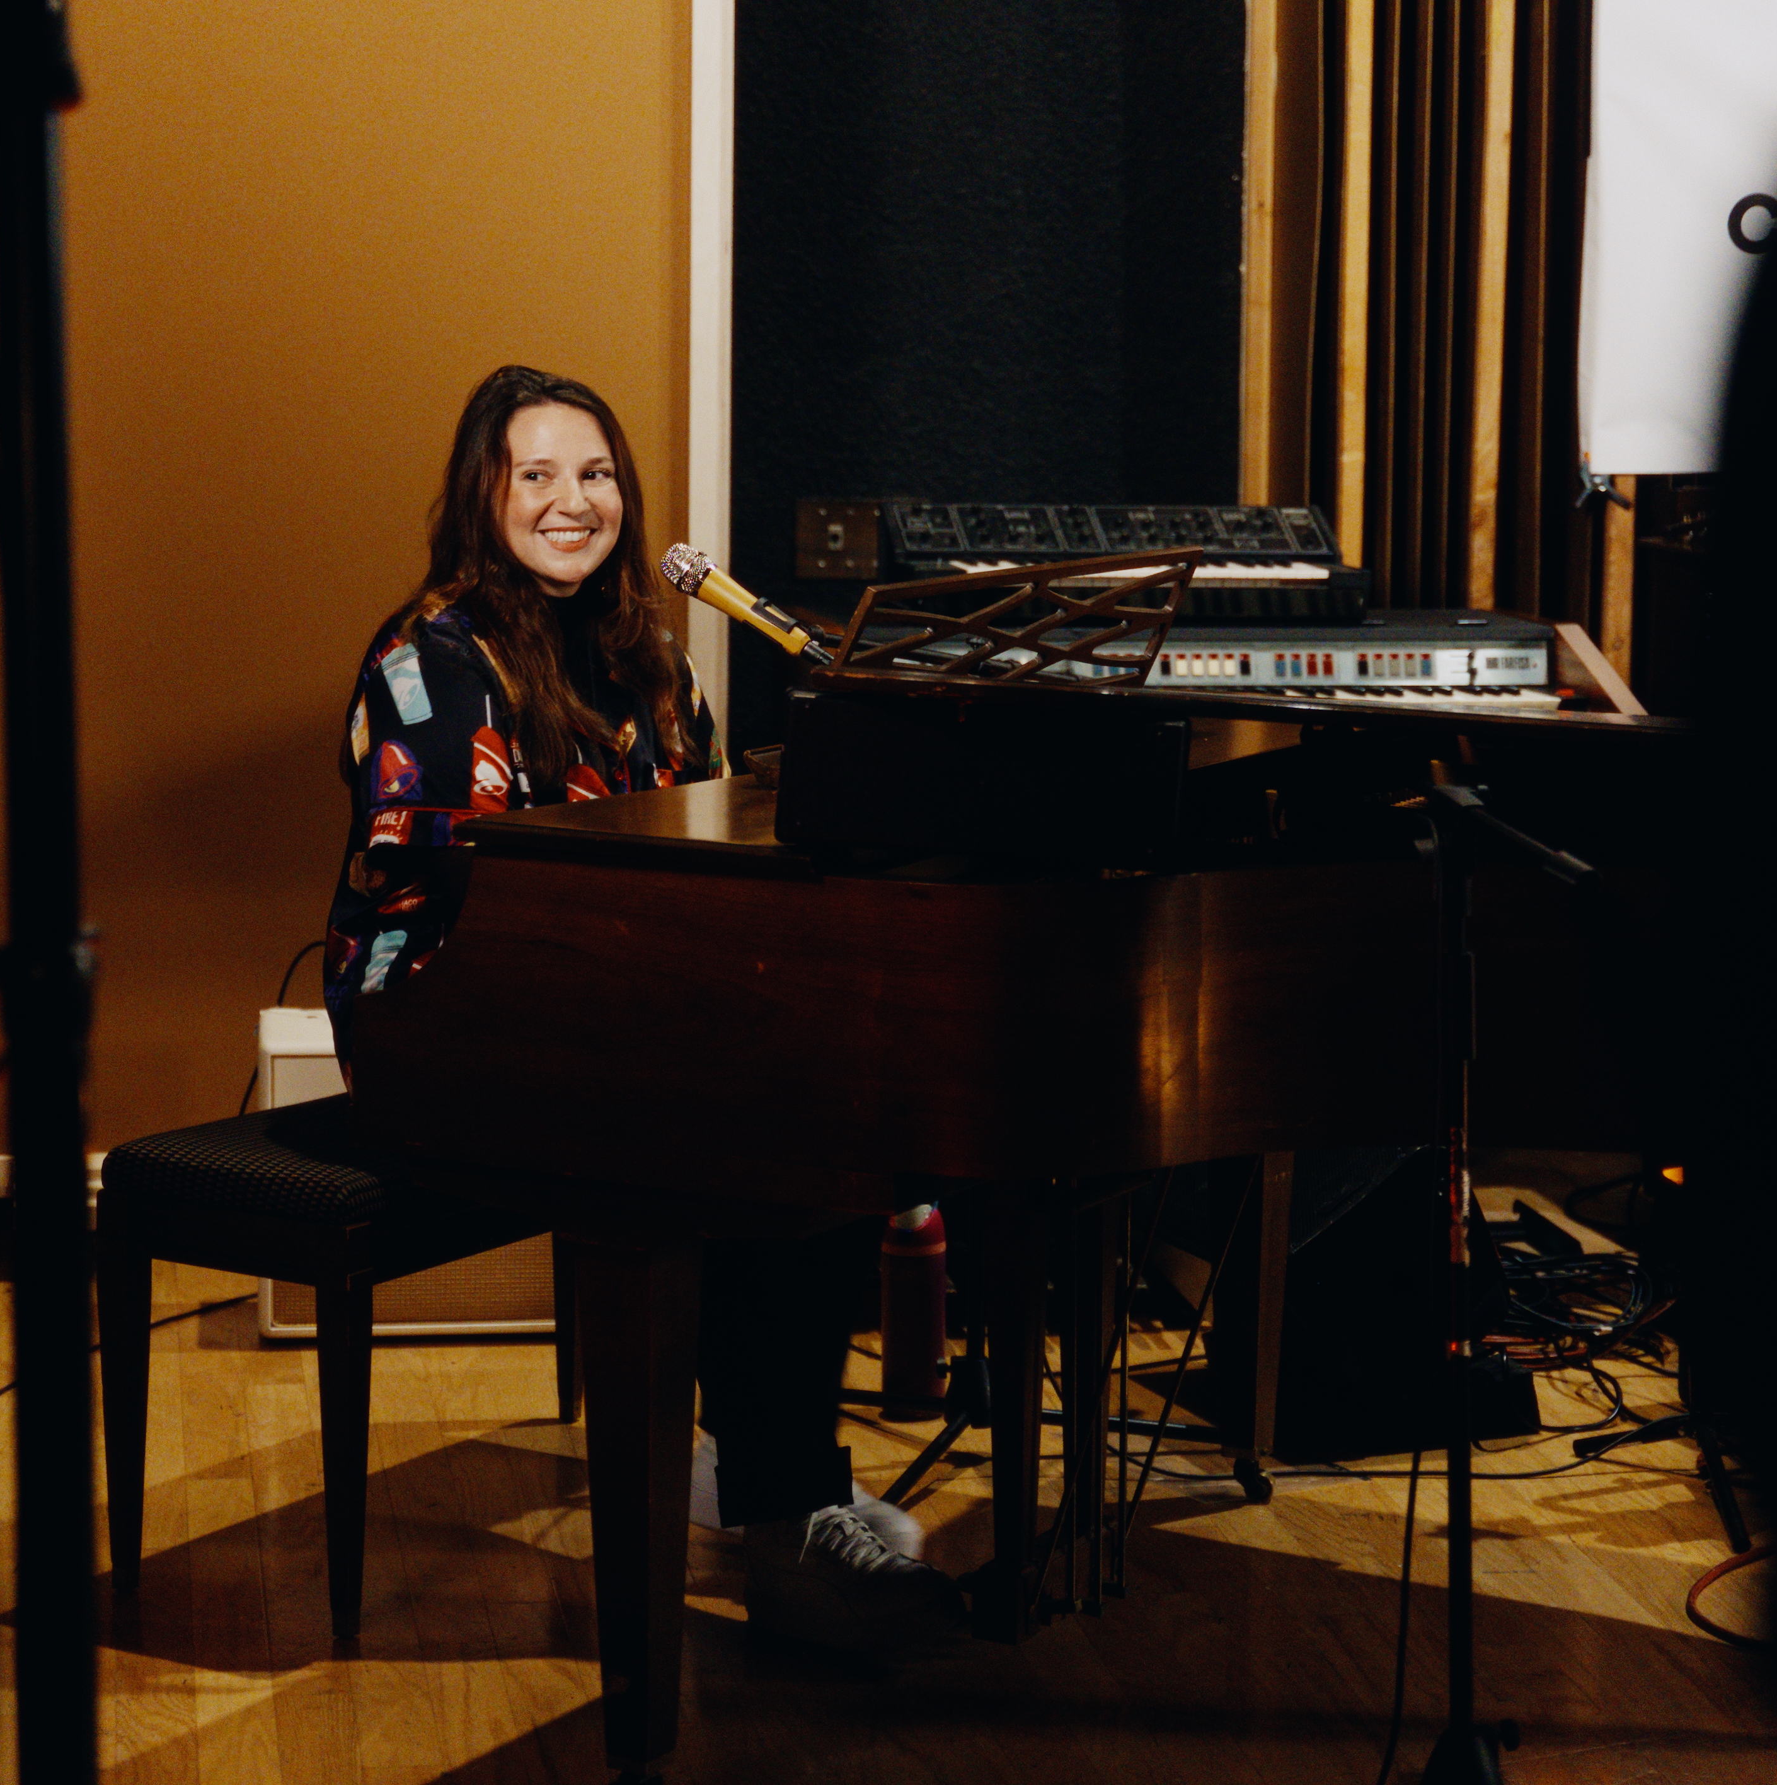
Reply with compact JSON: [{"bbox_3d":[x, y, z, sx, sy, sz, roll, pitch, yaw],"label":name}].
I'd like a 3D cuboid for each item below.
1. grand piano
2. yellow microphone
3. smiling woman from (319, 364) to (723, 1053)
[{"bbox_3d":[0.562,0.313,4.268,1.620,1.040,1.440,5,9,32],"label":"grand piano"},{"bbox_3d":[-0.154,-0.302,4.600,0.200,0.050,0.050,34,21,20],"label":"yellow microphone"},{"bbox_3d":[-0.205,0.106,4.695,0.820,1.320,0.520,7,11,41],"label":"smiling woman"}]

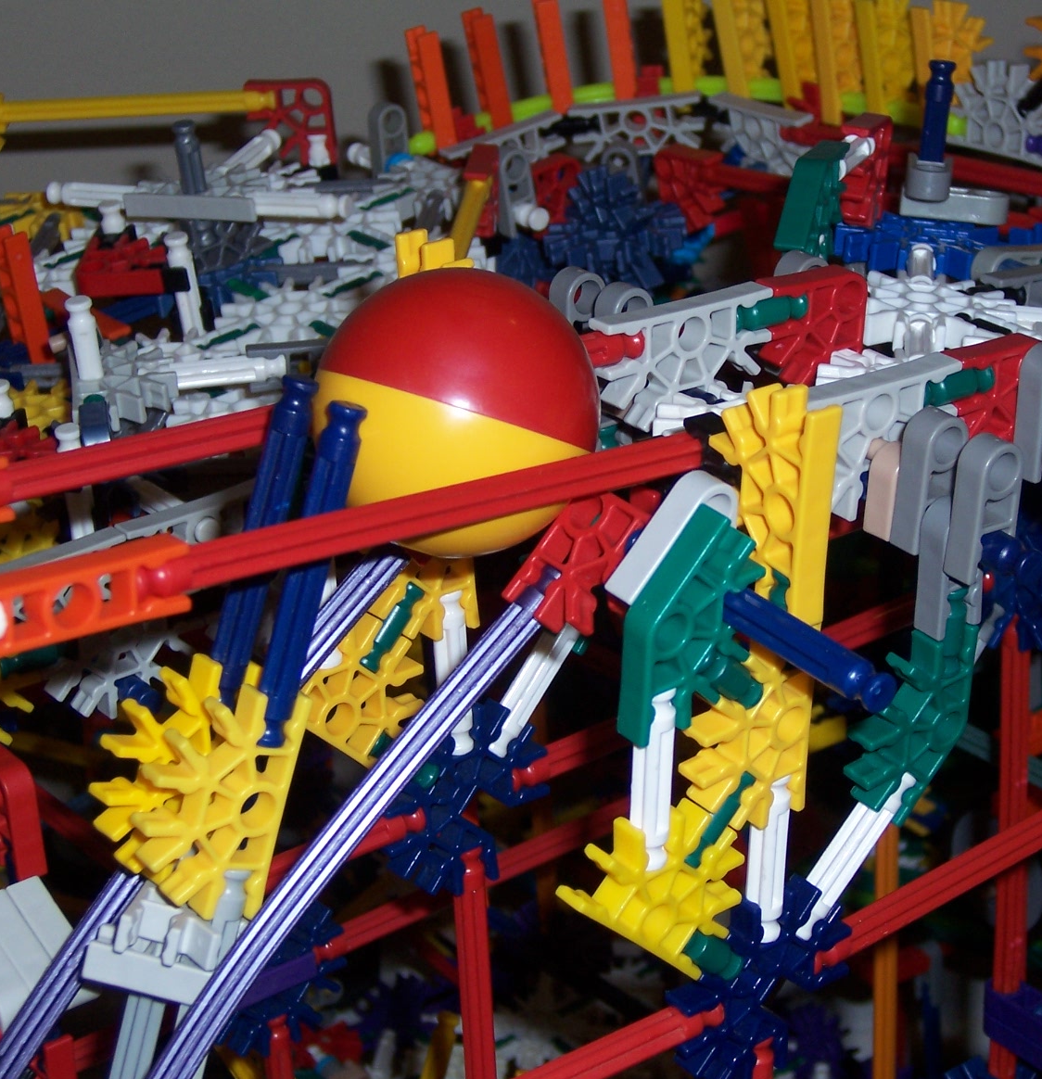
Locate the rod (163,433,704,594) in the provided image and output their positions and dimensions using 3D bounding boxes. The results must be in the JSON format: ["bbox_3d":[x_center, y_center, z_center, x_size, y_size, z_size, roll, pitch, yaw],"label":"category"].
[{"bbox_3d":[-0.002,-0.006,0.454,0.130,0.006,0.006,-14,0,-37],"label":"rod"}]

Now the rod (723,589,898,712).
[{"bbox_3d":[0.036,0.012,0.458,0.006,0.006,0.054,-20,34,-31],"label":"rod"}]

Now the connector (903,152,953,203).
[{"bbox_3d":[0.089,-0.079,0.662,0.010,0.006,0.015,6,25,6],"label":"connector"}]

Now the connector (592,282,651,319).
[{"bbox_3d":[0.018,-0.035,0.548,0.009,0.023,0.006,-15,27,-33],"label":"connector"}]

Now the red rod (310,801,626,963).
[{"bbox_3d":[0.000,0.074,0.700,0.130,0.006,0.006,-20,0,-42],"label":"red rod"}]

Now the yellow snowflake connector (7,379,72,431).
[{"bbox_3d":[-0.117,-0.032,0.755,0.024,0.006,0.039,-26,33,-29],"label":"yellow snowflake connector"}]

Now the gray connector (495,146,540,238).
[{"bbox_3d":[-0.002,-0.097,0.840,0.010,0.024,0.006,-26,34,-26],"label":"gray connector"}]

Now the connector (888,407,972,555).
[{"bbox_3d":[0.070,-0.011,0.519,0.010,0.024,0.006,-17,32,-36],"label":"connector"}]

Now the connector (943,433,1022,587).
[{"bbox_3d":[0.078,-0.005,0.511,0.010,0.024,0.006,-16,31,-35],"label":"connector"}]

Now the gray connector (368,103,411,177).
[{"bbox_3d":[-0.040,-0.119,0.913,0.010,0.024,0.006,-21,29,-31],"label":"gray connector"}]

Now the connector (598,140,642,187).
[{"bbox_3d":[0.030,-0.102,0.870,0.010,0.024,0.006,-5,31,11],"label":"connector"}]

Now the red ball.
[{"bbox_3d":[-0.010,-0.020,0.478,0.045,0.045,0.045,-2,26,1],"label":"red ball"}]

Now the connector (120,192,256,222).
[{"bbox_3d":[-0.080,-0.089,0.778,0.037,0.006,0.023,5,29,21],"label":"connector"}]

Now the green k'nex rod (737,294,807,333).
[{"bbox_3d":[0.043,-0.041,0.543,0.017,0.006,0.006,-15,28,-33],"label":"green k'nex rod"}]

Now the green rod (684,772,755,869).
[{"bbox_3d":[0.032,0.044,0.479,0.006,0.006,0.017,35,77,0],"label":"green rod"}]

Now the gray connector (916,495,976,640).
[{"bbox_3d":[0.072,0.004,0.503,0.009,0.024,0.006,-13,32,-29],"label":"gray connector"}]

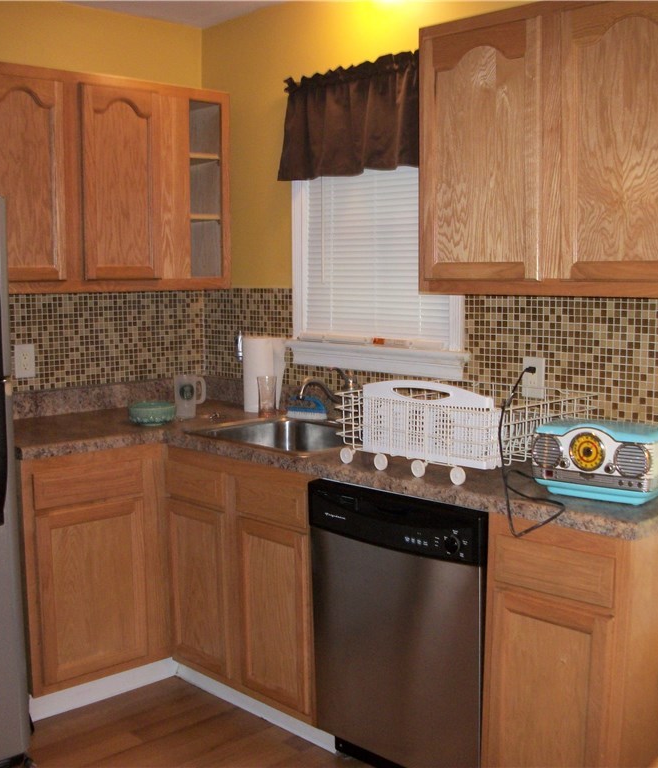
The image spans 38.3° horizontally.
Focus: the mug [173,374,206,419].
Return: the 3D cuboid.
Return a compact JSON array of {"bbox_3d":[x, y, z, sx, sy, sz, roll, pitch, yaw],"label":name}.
[{"bbox_3d":[-0.501,0.045,3.439,0.121,0.150,0.084,-1,6,-9],"label":"mug"}]

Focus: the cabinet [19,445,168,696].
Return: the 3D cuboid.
[{"bbox_3d":[-0.932,0.560,3.254,0.506,0.745,0.594,-6,9,-43],"label":"cabinet"}]

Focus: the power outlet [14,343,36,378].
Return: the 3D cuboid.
[{"bbox_3d":[-1.098,-0.077,3.427,0.073,0.117,0.010,-6,9,-43],"label":"power outlet"}]

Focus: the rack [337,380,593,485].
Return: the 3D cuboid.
[{"bbox_3d":[0.381,0.106,2.577,0.515,0.223,0.525,-6,9,-43],"label":"rack"}]

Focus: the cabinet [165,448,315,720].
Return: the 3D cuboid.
[{"bbox_3d":[-0.082,0.573,3.161,0.594,0.745,0.717,-6,9,-43],"label":"cabinet"}]

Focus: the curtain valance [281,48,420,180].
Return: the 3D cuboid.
[{"bbox_3d":[0.130,-0.883,3.132,0.089,0.371,0.881,-6,9,-43],"label":"curtain valance"}]

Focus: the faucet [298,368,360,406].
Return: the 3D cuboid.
[{"bbox_3d":[0.004,0.049,3.170,0.287,0.203,0.099,-6,9,-43],"label":"faucet"}]

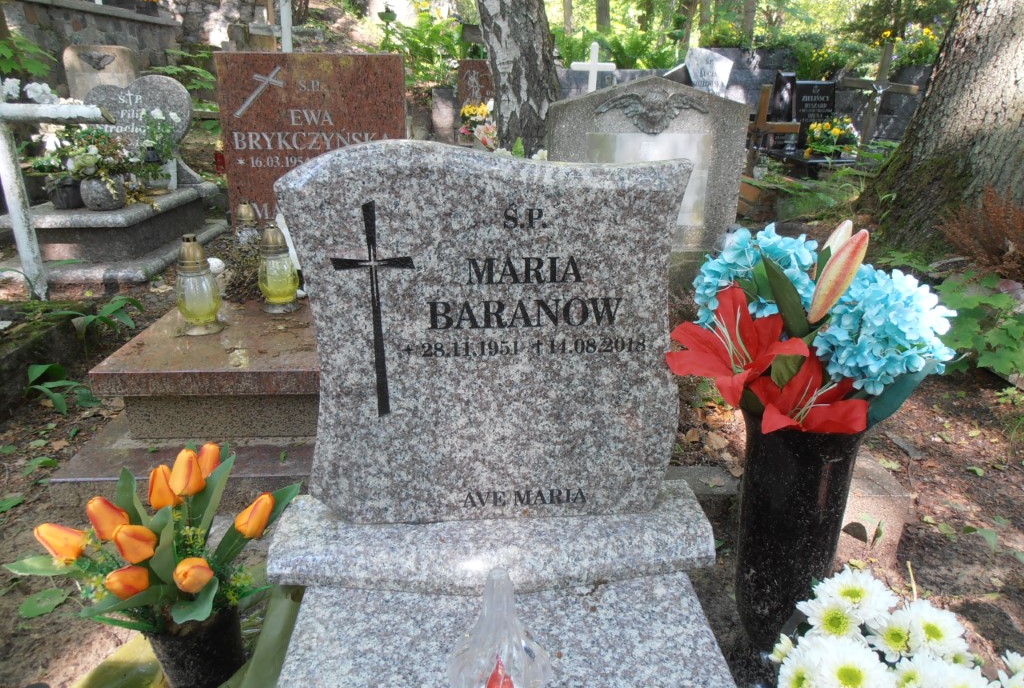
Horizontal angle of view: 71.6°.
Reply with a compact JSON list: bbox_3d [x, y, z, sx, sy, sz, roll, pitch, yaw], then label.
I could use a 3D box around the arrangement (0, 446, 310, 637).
[{"bbox_3d":[-0.453,0.250,0.895,0.335,0.225,0.270,-2,18,-3],"label":"arrangement"}]

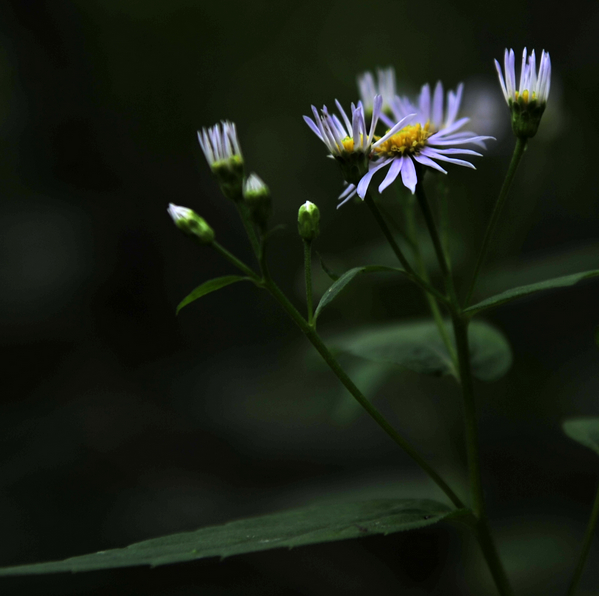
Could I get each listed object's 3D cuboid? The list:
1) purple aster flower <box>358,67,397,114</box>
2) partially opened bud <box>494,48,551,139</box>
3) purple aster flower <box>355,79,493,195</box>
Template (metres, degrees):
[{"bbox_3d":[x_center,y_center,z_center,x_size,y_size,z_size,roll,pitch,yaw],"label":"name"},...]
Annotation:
[{"bbox_3d":[0.021,-0.054,0.325,0.011,0.018,0.011,-3,5,0],"label":"purple aster flower"},{"bbox_3d":[0.054,-0.049,0.290,0.013,0.021,0.013,-2,5,0],"label":"partially opened bud"},{"bbox_3d":[0.029,-0.038,0.290,0.034,0.019,0.034,-11,31,3],"label":"purple aster flower"}]

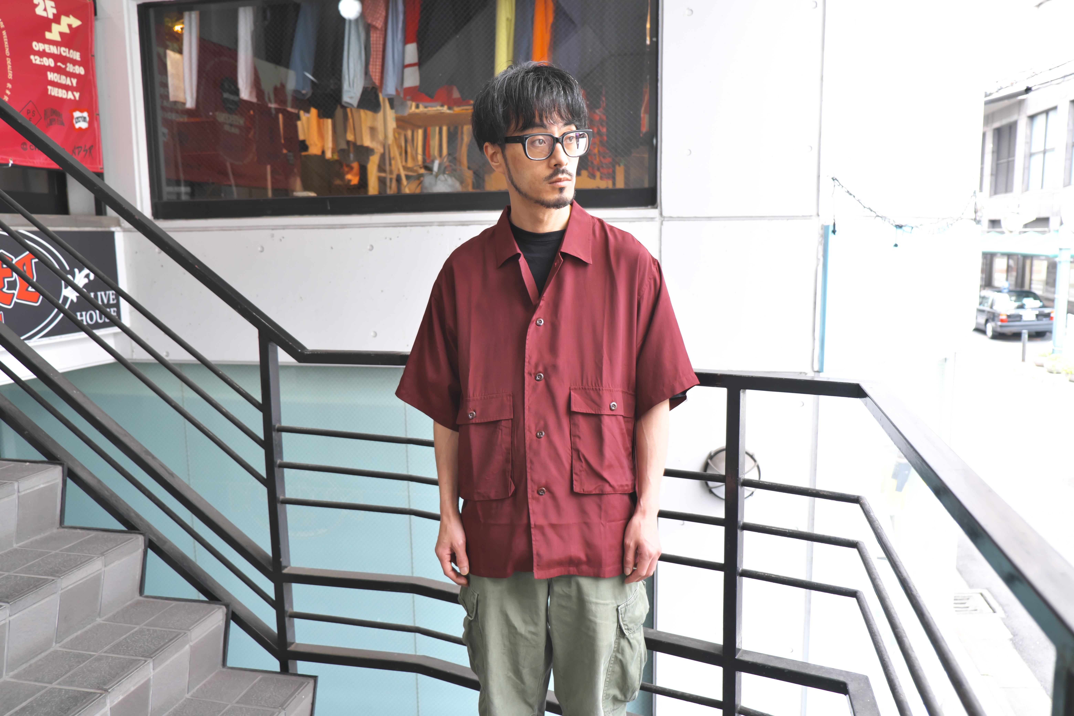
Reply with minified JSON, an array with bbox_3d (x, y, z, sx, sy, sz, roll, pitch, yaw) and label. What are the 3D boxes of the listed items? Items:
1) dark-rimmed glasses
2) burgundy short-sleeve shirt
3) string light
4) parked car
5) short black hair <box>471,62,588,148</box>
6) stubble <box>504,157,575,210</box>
[{"bbox_3d":[0.003,-0.393,1.508,0.145,0.050,0.145,-9,13,-29],"label":"dark-rimmed glasses"},{"bbox_3d":[0.019,0.055,1.605,0.595,0.725,0.290,0,7,4],"label":"burgundy short-sleeve shirt"},{"bbox_3d":[1.918,-0.765,4.121,1.240,0.300,0.070,-5,8,-33],"label":"string light"},{"bbox_3d":[15.900,-1.550,27.350,1.700,1.480,4.680,1,7,12],"label":"parked car"},{"bbox_3d":[-0.014,-0.475,1.545,0.190,0.190,0.235,-9,13,-29],"label":"short black hair"},{"bbox_3d":[0.019,-0.323,1.495,0.135,0.100,0.100,-9,13,-29],"label":"stubble"}]

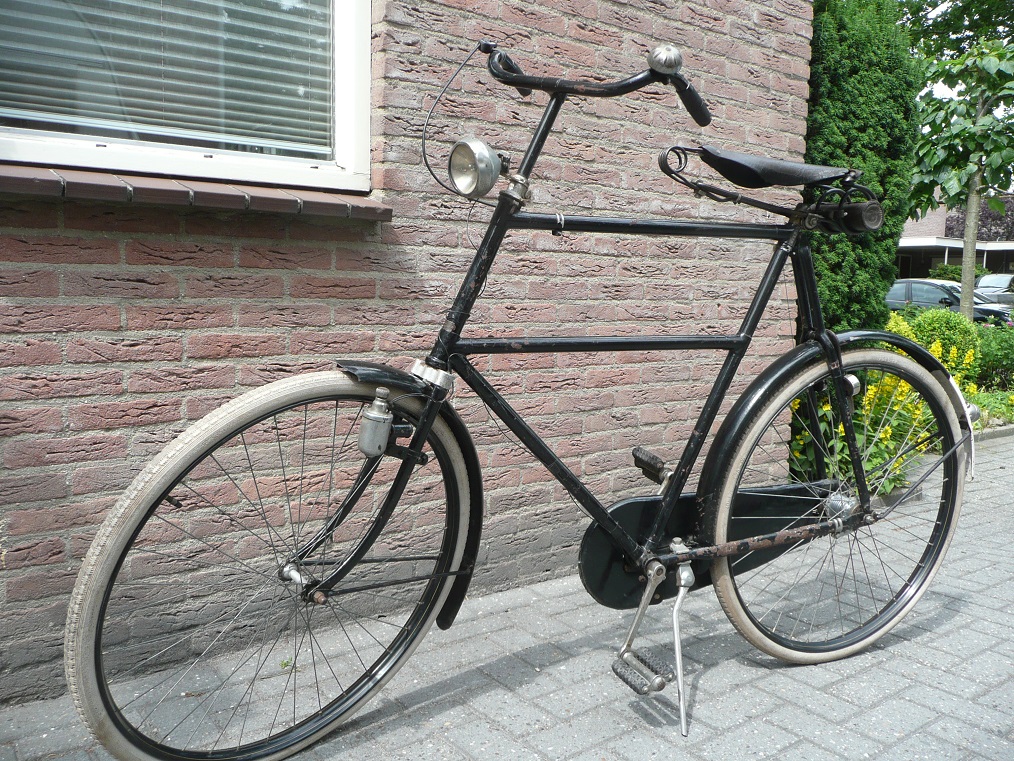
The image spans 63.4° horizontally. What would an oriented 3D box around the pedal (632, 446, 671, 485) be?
[{"bbox_3d":[0.298,0.177,1.682,0.027,0.069,0.100,-34,24,-12],"label":"pedal"}]

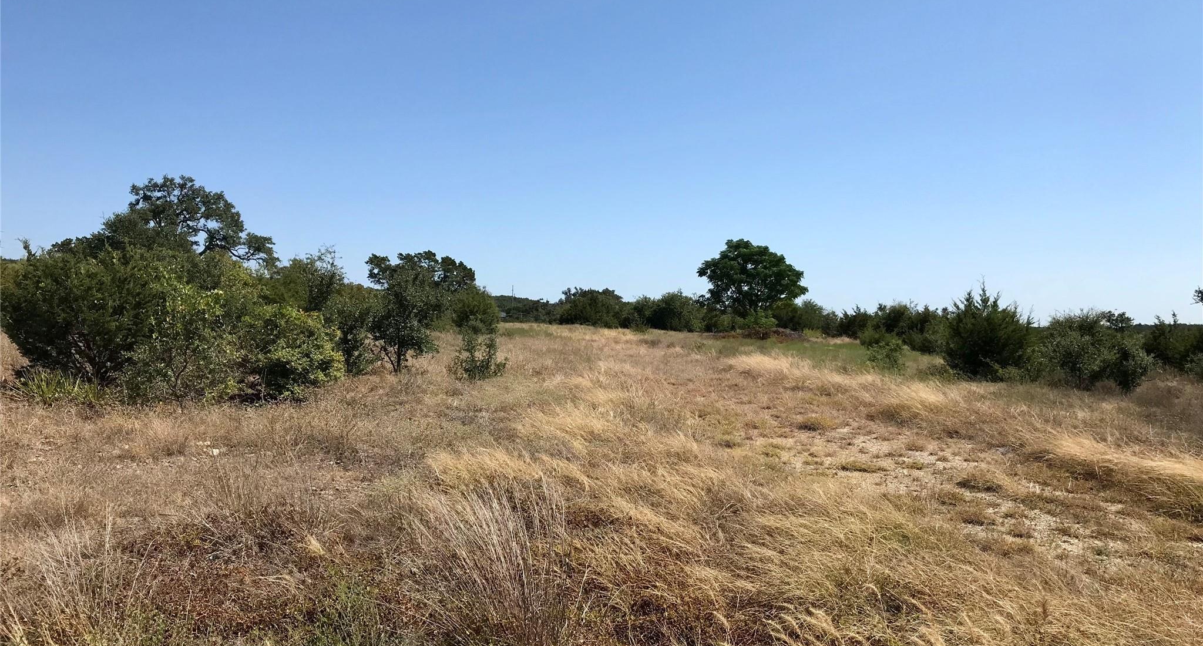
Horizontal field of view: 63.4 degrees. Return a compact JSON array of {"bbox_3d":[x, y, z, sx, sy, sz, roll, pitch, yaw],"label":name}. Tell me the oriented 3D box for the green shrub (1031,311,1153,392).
[{"bbox_3d":[11.870,0.692,23.500,2.870,1.980,2.600,0,0,0],"label":"green shrub"}]

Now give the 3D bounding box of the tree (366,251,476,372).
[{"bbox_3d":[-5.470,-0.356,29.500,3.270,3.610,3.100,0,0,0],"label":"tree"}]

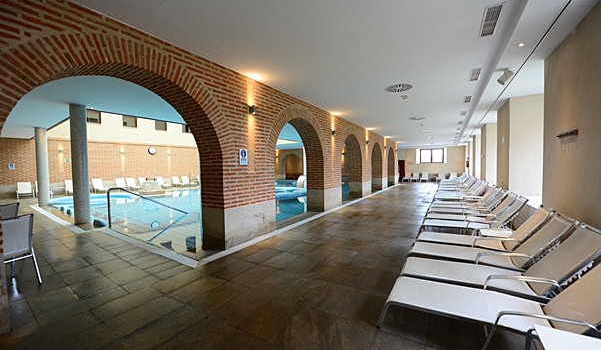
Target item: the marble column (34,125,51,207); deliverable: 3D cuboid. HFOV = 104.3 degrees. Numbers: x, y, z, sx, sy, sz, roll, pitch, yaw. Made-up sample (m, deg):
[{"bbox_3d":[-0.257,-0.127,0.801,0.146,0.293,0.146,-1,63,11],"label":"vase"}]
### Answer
[{"bbox_3d":[-11.764,-0.361,10.666,0.350,3.541,0.350,0,2,32],"label":"marble column"}]

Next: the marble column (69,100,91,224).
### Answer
[{"bbox_3d":[-6.038,-0.272,6.404,0.340,3.286,0.340,0,2,32],"label":"marble column"}]

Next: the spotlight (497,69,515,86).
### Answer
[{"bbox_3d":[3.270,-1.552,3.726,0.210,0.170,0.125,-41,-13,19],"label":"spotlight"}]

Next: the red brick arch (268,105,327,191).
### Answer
[{"bbox_3d":[-0.205,-0.686,6.744,0.651,2.449,3.093,0,2,32],"label":"red brick arch"}]

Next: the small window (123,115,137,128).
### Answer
[{"bbox_3d":[-13.120,-4.142,18.016,0.150,0.858,0.918,0,2,32],"label":"small window"}]

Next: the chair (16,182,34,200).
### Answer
[{"bbox_3d":[-14.880,0.864,12.713,0.636,0.910,0.636,0,2,32],"label":"chair"}]

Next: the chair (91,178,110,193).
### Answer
[{"bbox_3d":[-13.131,0.746,15.485,1.672,0.888,0.592,0,2,32],"label":"chair"}]

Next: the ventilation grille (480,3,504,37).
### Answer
[{"bbox_3d":[2.505,-2.006,3.077,0.182,0.030,0.807,0,2,32],"label":"ventilation grille"}]

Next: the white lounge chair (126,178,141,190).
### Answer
[{"bbox_3d":[-13.466,0.713,18.825,1.650,0.950,0.660,0,2,35],"label":"white lounge chair"}]

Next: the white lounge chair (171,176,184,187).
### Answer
[{"bbox_3d":[-10.318,0.545,19.944,1.672,0.873,0.592,0,2,32],"label":"white lounge chair"}]

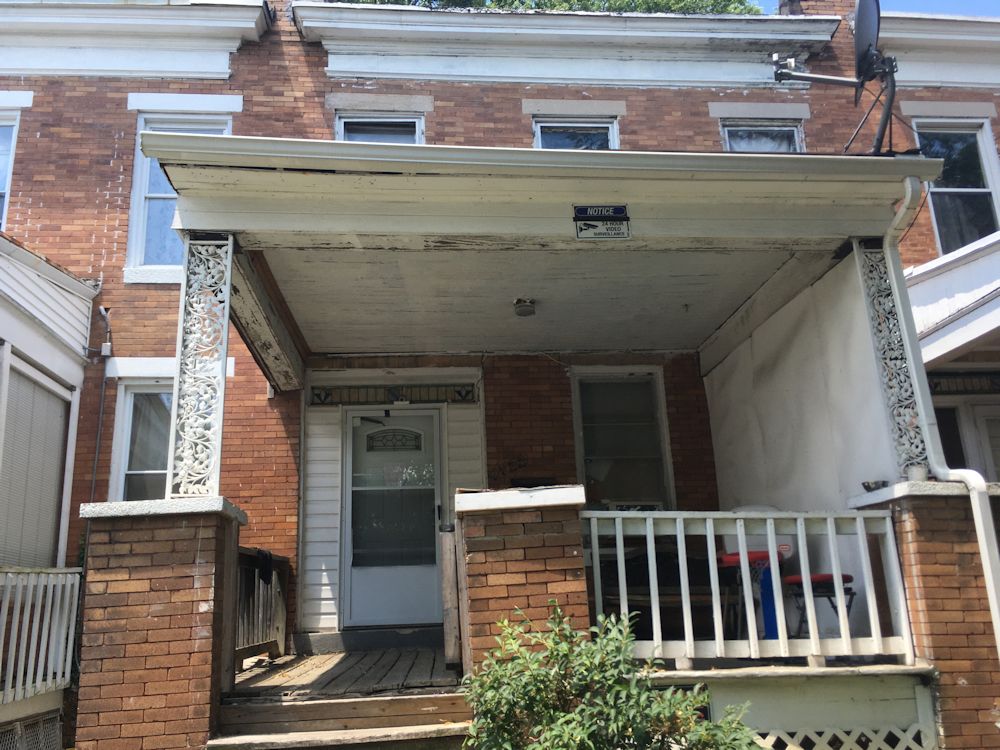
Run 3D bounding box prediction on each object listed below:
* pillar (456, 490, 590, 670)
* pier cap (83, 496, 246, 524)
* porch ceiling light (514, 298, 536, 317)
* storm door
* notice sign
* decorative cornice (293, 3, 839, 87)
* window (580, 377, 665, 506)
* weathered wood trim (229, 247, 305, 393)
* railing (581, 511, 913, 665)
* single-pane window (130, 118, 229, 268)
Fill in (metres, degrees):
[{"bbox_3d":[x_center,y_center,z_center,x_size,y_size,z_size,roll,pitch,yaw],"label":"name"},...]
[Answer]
[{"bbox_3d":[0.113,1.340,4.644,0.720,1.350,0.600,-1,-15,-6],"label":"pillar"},{"bbox_3d":[-1.827,0.765,4.633,0.710,0.080,0.650,-1,-15,-6],"label":"pier cap"},{"bbox_3d":[0.203,-0.575,7.014,0.165,0.090,0.165,-1,-15,-6],"label":"porch ceiling light"},{"bbox_3d":[-1.012,1.311,7.964,0.907,2.028,0.060,-1,-15,-6],"label":"storm door"},{"bbox_3d":[0.612,-0.912,5.018,0.330,0.225,0.015,-1,-15,-6],"label":"notice sign"},{"bbox_3d":[0.836,-3.645,9.334,6.130,0.715,0.310,-1,-15,-6],"label":"decorative cornice"},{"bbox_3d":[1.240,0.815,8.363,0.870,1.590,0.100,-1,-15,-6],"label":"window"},{"bbox_3d":[-1.885,-0.464,6.676,0.280,0.330,3.250,-1,-15,-6],"label":"weathered wood trim"},{"bbox_3d":[1.383,1.224,4.801,1.880,0.870,0.100,-1,-15,-6],"label":"railing"},{"bbox_3d":[-3.290,-1.890,8.643,0.920,1.700,0.100,-1,-15,-6],"label":"single-pane window"}]

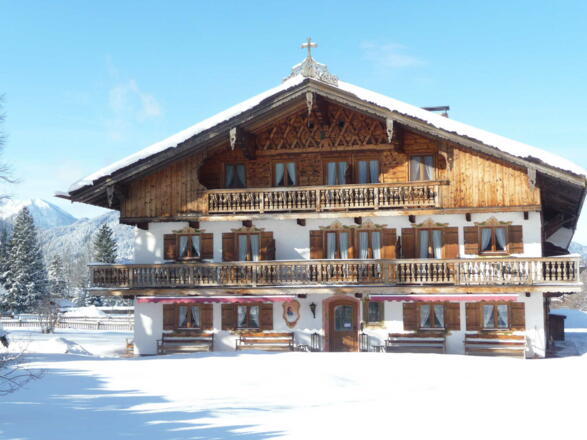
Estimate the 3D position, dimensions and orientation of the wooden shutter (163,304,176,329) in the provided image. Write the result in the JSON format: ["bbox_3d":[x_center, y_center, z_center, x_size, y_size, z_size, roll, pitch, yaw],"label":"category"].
[{"bbox_3d":[-4.640,3.666,39.468,0.552,0.961,0.060,-2,-5,15],"label":"wooden shutter"}]

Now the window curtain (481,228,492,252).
[{"bbox_3d":[6.902,0.731,37.490,0.423,0.858,0.080,-2,-6,16],"label":"window curtain"}]

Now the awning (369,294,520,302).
[{"bbox_3d":[5.347,2.793,37.280,5.339,0.265,0.400,-2,-6,16],"label":"awning"}]

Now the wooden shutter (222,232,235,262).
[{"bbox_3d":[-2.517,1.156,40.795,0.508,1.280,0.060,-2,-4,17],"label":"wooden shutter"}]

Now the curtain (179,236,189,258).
[{"bbox_3d":[-4.265,1.039,40.749,0.365,0.854,0.070,-2,-5,16],"label":"curtain"}]

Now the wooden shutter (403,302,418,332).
[{"bbox_3d":[4.135,3.409,37.045,0.543,0.965,0.060,-2,-5,15],"label":"wooden shutter"}]

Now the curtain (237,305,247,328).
[{"bbox_3d":[-1.946,3.660,39.868,0.376,0.869,0.070,-2,-5,16],"label":"curtain"}]

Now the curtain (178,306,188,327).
[{"bbox_3d":[-4.224,3.742,40.450,0.392,0.824,0.080,-2,-6,16],"label":"curtain"}]

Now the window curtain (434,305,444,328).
[{"bbox_3d":[5.239,3.463,37.719,0.374,0.858,0.080,-2,-6,16],"label":"window curtain"}]

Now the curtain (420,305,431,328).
[{"bbox_3d":[4.772,3.475,37.854,0.362,0.861,0.080,-2,-6,16],"label":"curtain"}]

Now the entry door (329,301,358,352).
[{"bbox_3d":[1.849,3.980,38.554,1.138,2.080,0.150,-2,-6,16],"label":"entry door"}]

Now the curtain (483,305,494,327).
[{"bbox_3d":[6.929,3.420,37.366,0.372,0.828,0.070,-2,-5,16],"label":"curtain"}]

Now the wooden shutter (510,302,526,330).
[{"bbox_3d":[8.016,3.468,37.480,0.504,1.013,0.060,-2,-4,17],"label":"wooden shutter"}]

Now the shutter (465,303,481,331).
[{"bbox_3d":[6.485,3.503,37.940,0.527,1.004,0.060,-2,-4,17],"label":"shutter"}]

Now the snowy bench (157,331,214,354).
[{"bbox_3d":[-3.982,4.629,38.844,1.998,0.850,0.580,-2,-5,15],"label":"snowy bench"}]

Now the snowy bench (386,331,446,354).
[{"bbox_3d":[4.394,4.447,37.245,2.070,0.880,0.600,-2,-6,16],"label":"snowy bench"}]

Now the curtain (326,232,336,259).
[{"bbox_3d":[1.407,1.271,39.118,0.345,1.628,0.070,-2,-5,16],"label":"curtain"}]

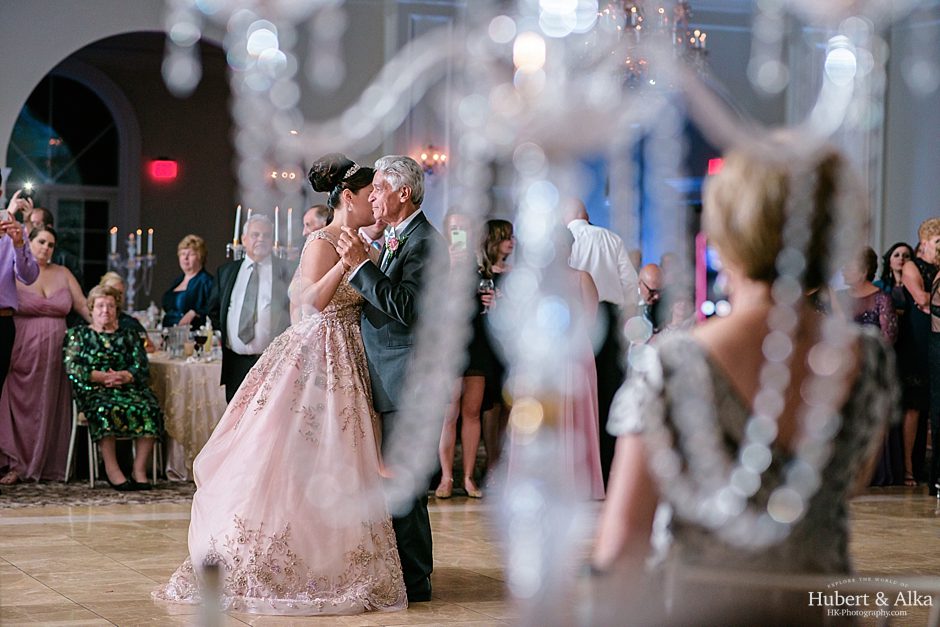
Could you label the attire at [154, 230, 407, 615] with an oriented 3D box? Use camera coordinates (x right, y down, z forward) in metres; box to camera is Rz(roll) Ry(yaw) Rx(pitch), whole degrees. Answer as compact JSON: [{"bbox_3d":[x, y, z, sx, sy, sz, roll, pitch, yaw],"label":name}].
[{"bbox_3d":[-0.747,0.412,8.800,0.960,1.450,0.800,1,1,-2],"label":"attire"}]

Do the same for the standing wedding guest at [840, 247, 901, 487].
[{"bbox_3d":[2.585,0.332,14.400,0.480,1.540,0.370,2,1,30],"label":"standing wedding guest"}]

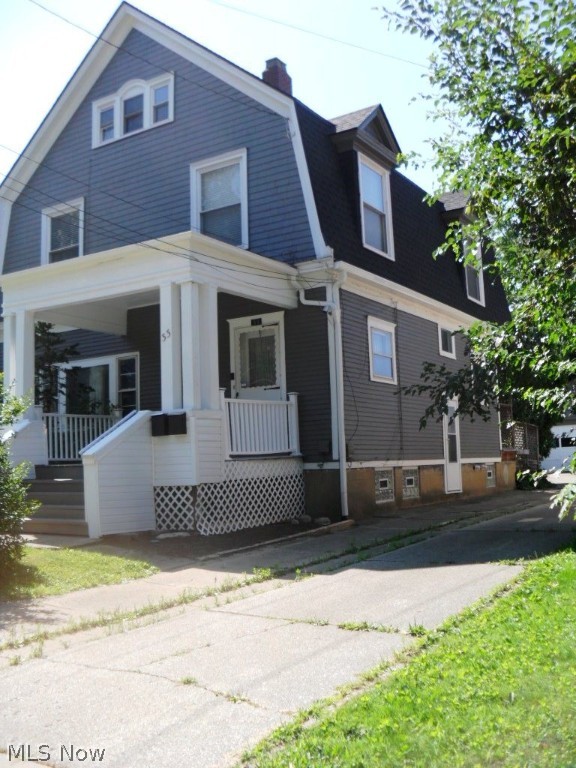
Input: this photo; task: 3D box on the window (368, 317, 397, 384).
[{"bbox_3d":[1.802,-0.607,14.565,0.110,1.170,1.140,-5,-7,32],"label":"window"}]

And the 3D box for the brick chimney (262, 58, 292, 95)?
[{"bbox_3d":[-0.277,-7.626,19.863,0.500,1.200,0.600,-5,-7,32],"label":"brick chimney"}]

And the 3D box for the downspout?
[{"bbox_3d":[0.555,0.170,13.041,0.850,4.080,0.180,-5,-7,32],"label":"downspout"}]

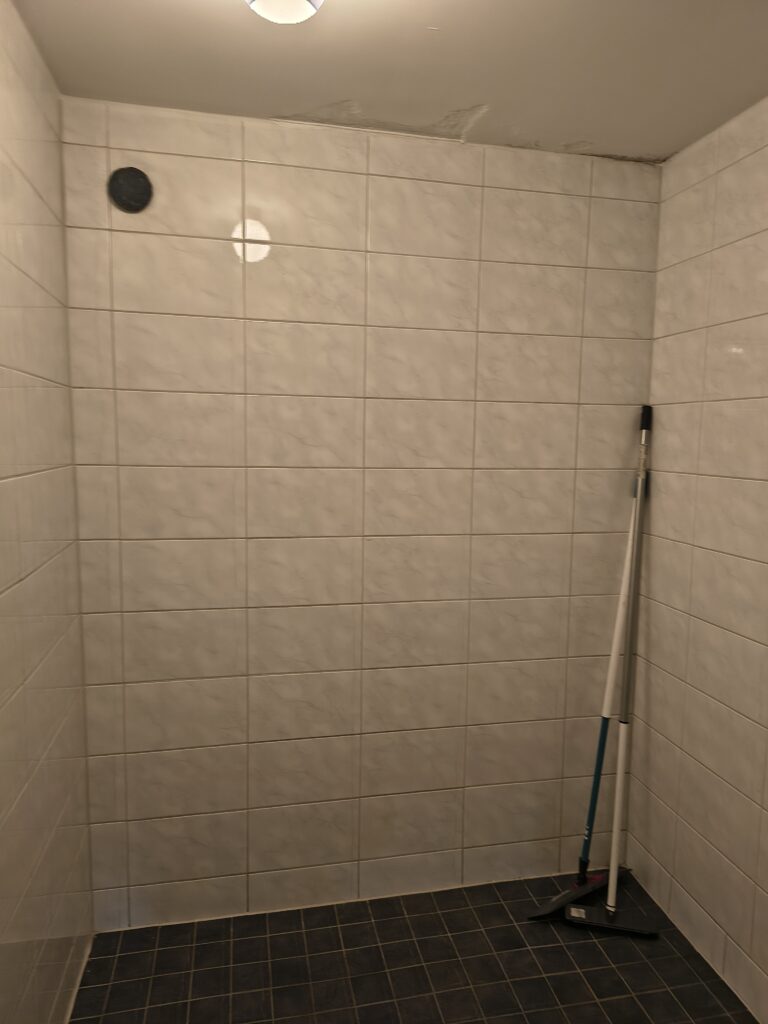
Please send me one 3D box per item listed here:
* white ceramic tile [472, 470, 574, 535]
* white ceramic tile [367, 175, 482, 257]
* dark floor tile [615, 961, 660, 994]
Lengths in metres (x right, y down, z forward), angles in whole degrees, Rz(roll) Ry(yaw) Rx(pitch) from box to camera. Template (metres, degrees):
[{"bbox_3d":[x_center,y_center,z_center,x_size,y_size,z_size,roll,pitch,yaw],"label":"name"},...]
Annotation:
[{"bbox_3d":[0.425,-0.031,2.151,0.329,0.197,0.009,0,6,-12],"label":"white ceramic tile"},{"bbox_3d":[0.116,-0.820,1.985,0.330,0.199,0.009,-1,7,-13],"label":"white ceramic tile"},{"bbox_3d":[0.687,1.245,1.897,0.099,0.010,0.095,-1,8,-12],"label":"dark floor tile"}]

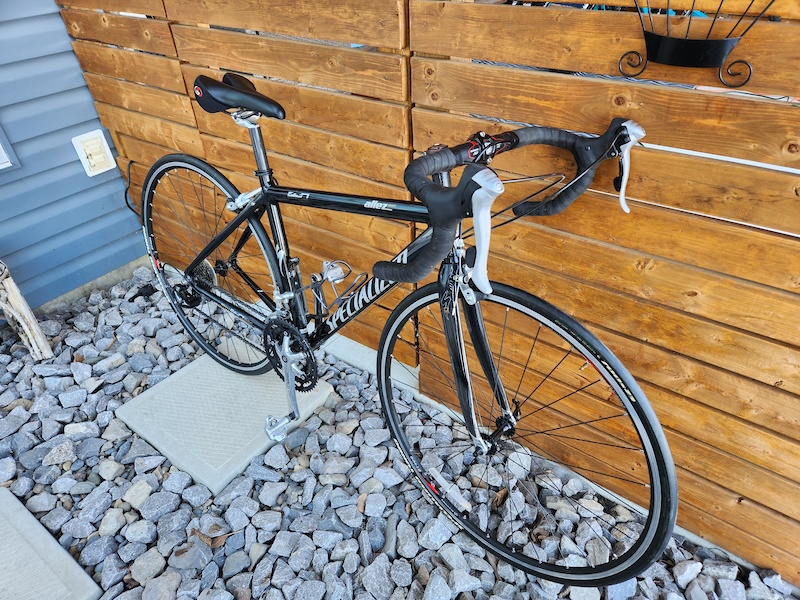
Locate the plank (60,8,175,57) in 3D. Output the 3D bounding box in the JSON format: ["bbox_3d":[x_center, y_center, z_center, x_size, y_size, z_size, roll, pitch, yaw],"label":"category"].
[{"bbox_3d":[-0.896,-0.853,1.688,0.626,0.090,0.020,22,43,30],"label":"plank"}]

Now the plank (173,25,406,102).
[{"bbox_3d":[-0.313,-0.608,1.337,0.807,0.089,0.020,22,43,30],"label":"plank"}]

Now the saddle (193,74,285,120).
[{"bbox_3d":[-0.338,-0.438,1.165,0.270,0.083,0.146,25,37,29],"label":"saddle"}]

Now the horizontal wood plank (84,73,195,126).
[{"bbox_3d":[-0.883,-0.686,1.806,0.627,0.094,0.020,22,43,30],"label":"horizontal wood plank"}]

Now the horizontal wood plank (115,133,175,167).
[{"bbox_3d":[-0.841,-0.510,1.910,0.549,0.095,0.020,22,43,30],"label":"horizontal wood plank"}]

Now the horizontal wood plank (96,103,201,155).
[{"bbox_3d":[-0.877,-0.603,1.865,0.619,0.095,0.020,22,43,30],"label":"horizontal wood plank"}]

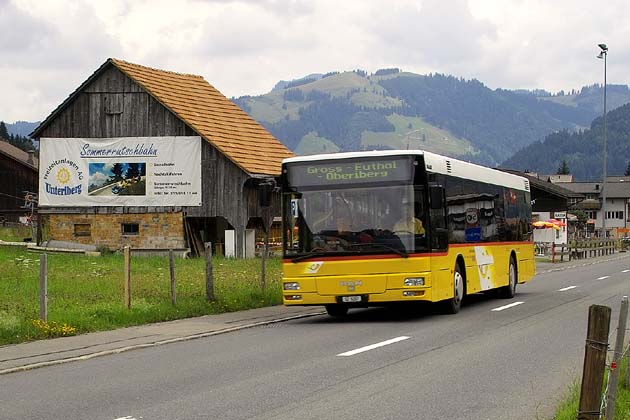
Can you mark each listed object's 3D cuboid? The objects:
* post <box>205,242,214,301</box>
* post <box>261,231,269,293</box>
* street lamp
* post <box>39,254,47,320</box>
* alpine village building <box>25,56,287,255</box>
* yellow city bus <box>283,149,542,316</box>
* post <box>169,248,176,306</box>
[{"bbox_3d":[-2.093,1.236,21.920,0.140,1.166,0.140,0,-1,21],"label":"post"},{"bbox_3d":[-1.154,1.274,25.197,0.110,1.245,0.110,0,-1,21],"label":"post"},{"bbox_3d":[22.190,-4.708,85.172,0.900,16.170,0.600,1,-1,-21],"label":"street lamp"},{"bbox_3d":[-4.120,1.173,16.714,0.110,1.035,0.110,0,-1,21],"label":"post"},{"bbox_3d":[-6.028,-2.072,49.687,11.185,8.577,7.326,0,-1,26],"label":"alpine village building"},{"bbox_3d":[2.293,0.502,22.146,2.530,2.794,9.824,-2,-2,21],"label":"yellow city bus"},{"bbox_3d":[-2.680,1.267,20.768,0.100,1.045,0.100,0,-1,21],"label":"post"}]

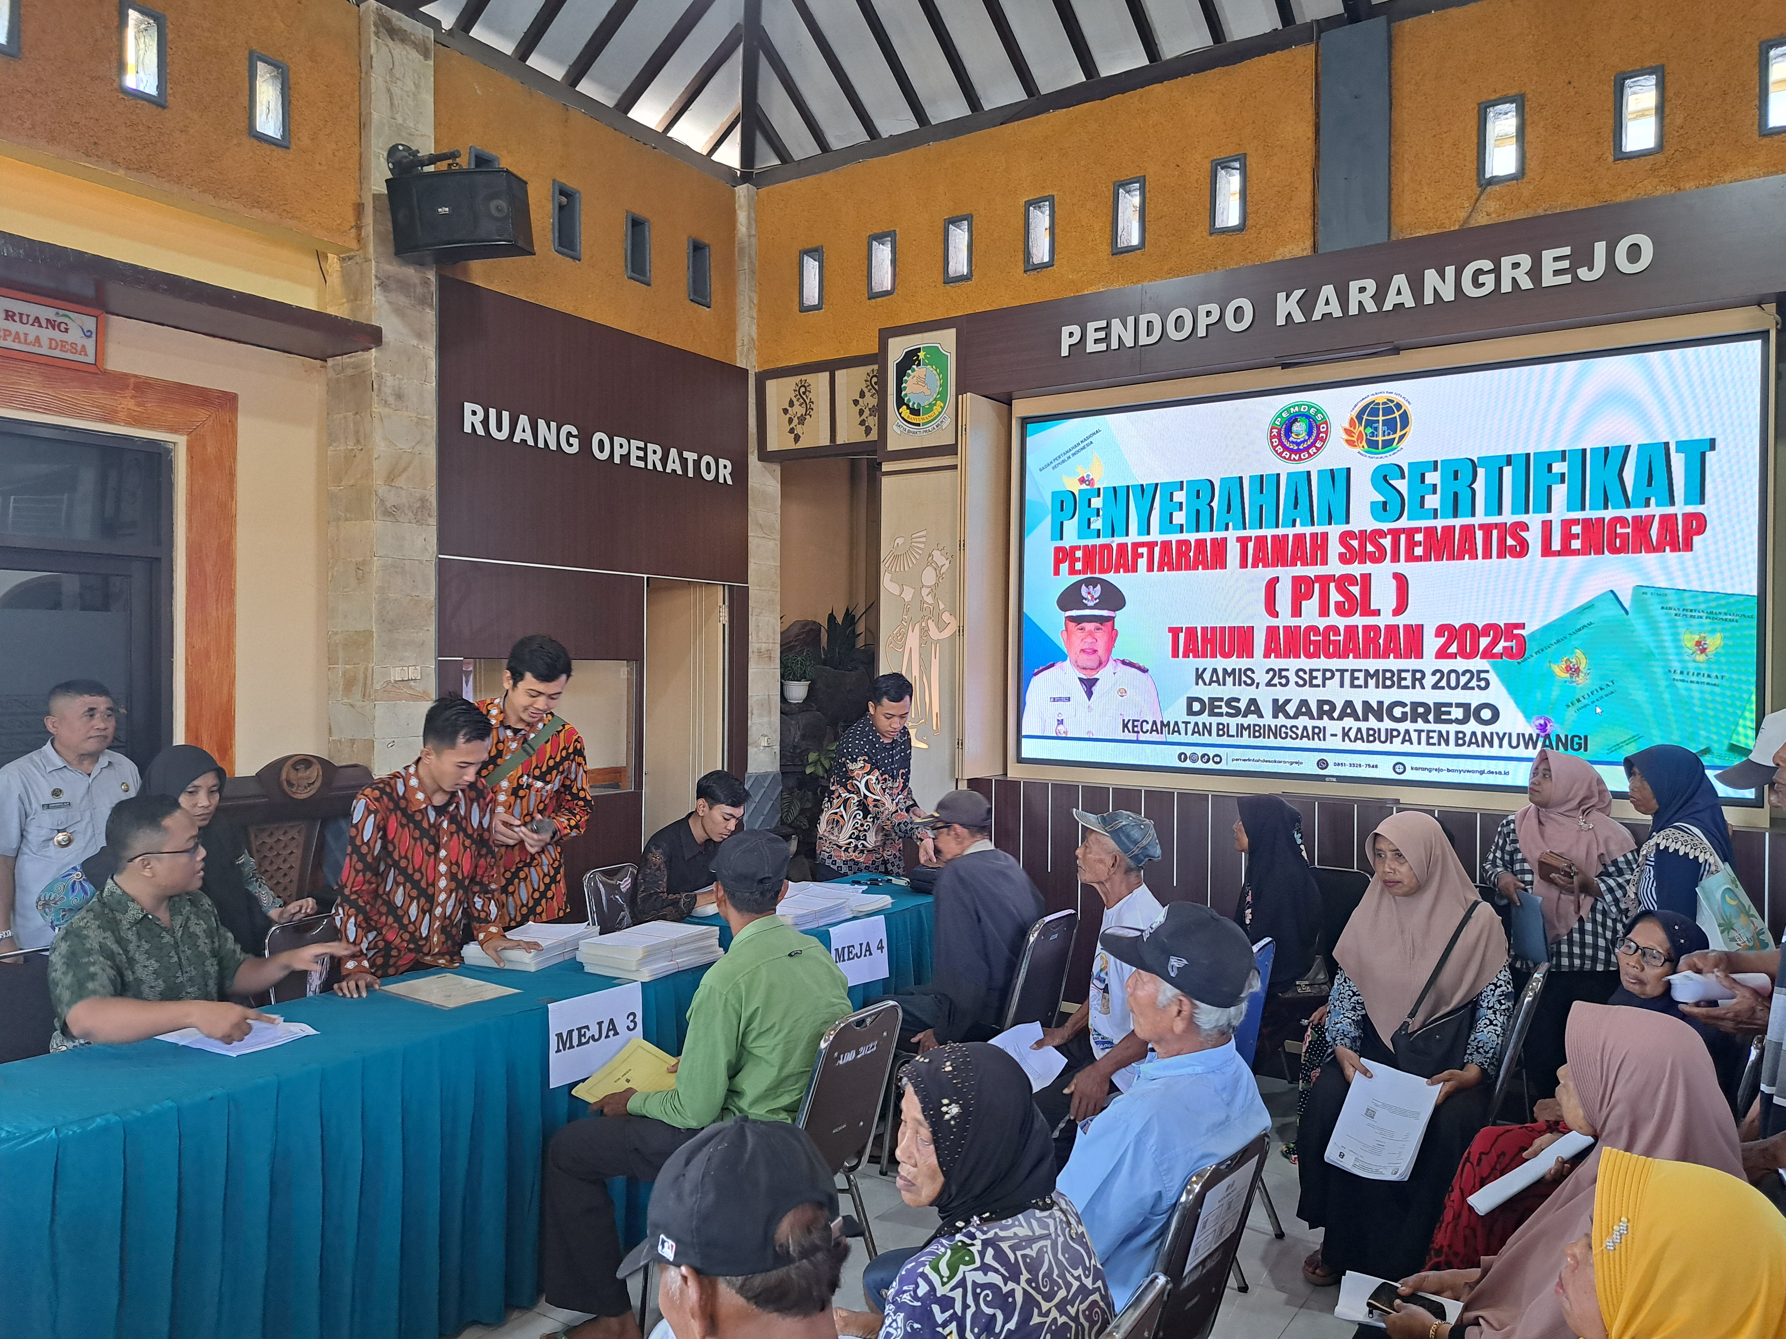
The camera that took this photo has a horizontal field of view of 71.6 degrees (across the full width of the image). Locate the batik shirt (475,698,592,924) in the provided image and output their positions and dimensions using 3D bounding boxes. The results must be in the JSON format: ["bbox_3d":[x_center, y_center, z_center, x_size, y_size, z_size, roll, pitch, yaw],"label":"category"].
[{"bbox_3d":[-1.177,0.455,3.980,0.470,0.750,0.320,0,0,-10],"label":"batik shirt"}]

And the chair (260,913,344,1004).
[{"bbox_3d":[-1.561,1.200,3.691,0.550,0.850,0.420,1,0,34],"label":"chair"}]

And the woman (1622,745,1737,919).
[{"bbox_3d":[2.508,0.949,3.950,0.380,1.430,0.480,0,0,2],"label":"woman"}]

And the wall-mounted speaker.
[{"bbox_3d":[-1.528,-1.602,4.400,0.432,0.249,0.205,-3,8,5],"label":"wall-mounted speaker"}]

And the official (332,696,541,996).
[{"bbox_3d":[-1.388,0.847,3.615,0.530,1.520,0.560,1,0,42],"label":"official"}]

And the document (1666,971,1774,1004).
[{"bbox_3d":[1.702,0.654,2.550,0.270,0.070,0.110,0,0,-12],"label":"document"}]

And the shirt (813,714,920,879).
[{"bbox_3d":[-0.112,0.545,5.350,0.470,0.710,0.320,0,1,-37],"label":"shirt"}]

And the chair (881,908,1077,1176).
[{"bbox_3d":[0.288,1.211,4.000,0.550,0.850,0.420,1,0,34],"label":"chair"}]

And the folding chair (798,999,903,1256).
[{"bbox_3d":[-0.242,1.204,3.069,0.480,0.830,0.420,1,0,34],"label":"folding chair"}]

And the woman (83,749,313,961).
[{"bbox_3d":[-2.208,0.941,3.900,0.600,1.390,0.680,1,1,37],"label":"woman"}]

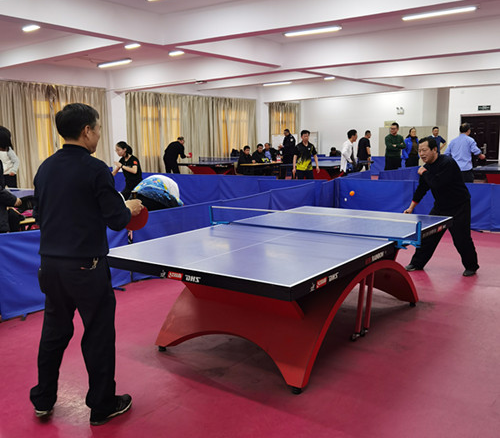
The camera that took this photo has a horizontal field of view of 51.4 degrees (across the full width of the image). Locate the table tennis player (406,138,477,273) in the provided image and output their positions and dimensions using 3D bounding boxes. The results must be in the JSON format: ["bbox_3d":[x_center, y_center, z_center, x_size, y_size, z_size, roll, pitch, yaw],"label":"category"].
[{"bbox_3d":[2.097,-0.152,5.633,0.650,1.470,0.650,7,12,42],"label":"table tennis player"}]

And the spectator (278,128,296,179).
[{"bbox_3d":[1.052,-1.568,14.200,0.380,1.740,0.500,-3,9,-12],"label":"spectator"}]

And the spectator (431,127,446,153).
[{"bbox_3d":[4.378,-1.290,12.200,0.500,1.700,0.330,2,9,18],"label":"spectator"}]

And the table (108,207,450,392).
[{"bbox_3d":[0.404,0.456,4.088,1.580,0.800,2.740,5,11,36],"label":"table"}]

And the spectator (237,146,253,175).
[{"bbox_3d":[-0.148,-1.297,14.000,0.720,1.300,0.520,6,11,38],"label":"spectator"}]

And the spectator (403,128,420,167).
[{"bbox_3d":[3.636,-1.215,11.700,0.460,1.630,0.330,-2,9,-6],"label":"spectator"}]

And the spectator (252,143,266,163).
[{"bbox_3d":[0.265,-1.412,14.500,0.700,1.300,0.520,7,12,42],"label":"spectator"}]

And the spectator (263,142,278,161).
[{"bbox_3d":[0.563,-1.507,15.000,0.520,1.300,0.700,-7,11,-37],"label":"spectator"}]

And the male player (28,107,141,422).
[{"bbox_3d":[-0.845,0.240,2.778,0.520,1.670,0.500,4,10,31],"label":"male player"}]

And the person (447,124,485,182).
[{"bbox_3d":[4.022,-0.922,9.700,0.620,1.700,0.450,4,10,30],"label":"person"}]

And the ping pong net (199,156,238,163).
[{"bbox_3d":[-0.872,-1.847,16.300,1.830,0.160,0.050,5,11,36],"label":"ping pong net"}]

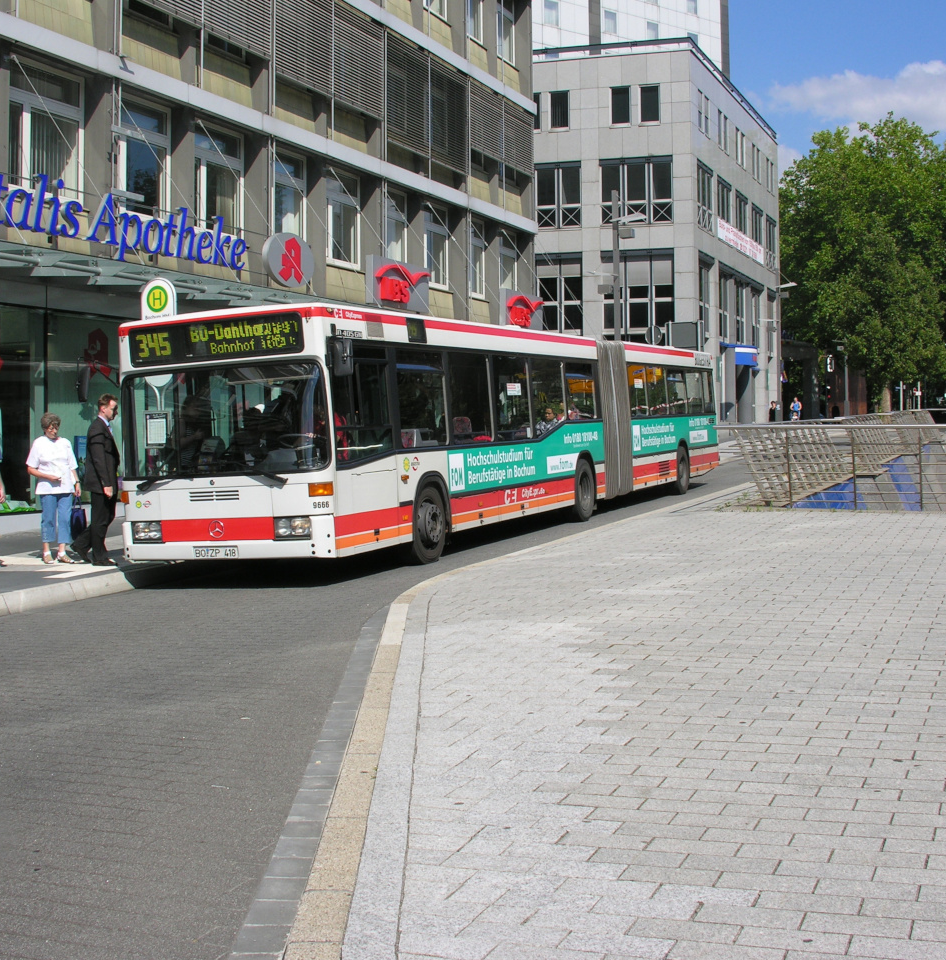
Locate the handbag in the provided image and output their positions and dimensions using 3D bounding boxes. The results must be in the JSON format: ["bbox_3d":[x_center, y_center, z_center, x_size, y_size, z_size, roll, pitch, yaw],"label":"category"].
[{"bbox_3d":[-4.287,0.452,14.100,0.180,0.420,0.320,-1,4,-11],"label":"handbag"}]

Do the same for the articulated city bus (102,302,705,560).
[{"bbox_3d":[0.910,-0.810,21.650,2.520,2.920,17.800,0,3,23],"label":"articulated city bus"}]

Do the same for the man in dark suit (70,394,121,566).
[{"bbox_3d":[-4.011,0.000,13.750,0.520,1.810,0.480,-1,4,-11],"label":"man in dark suit"}]

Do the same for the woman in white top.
[{"bbox_3d":[-4.597,0.071,14.150,0.580,1.640,0.420,-2,4,-23],"label":"woman in white top"}]

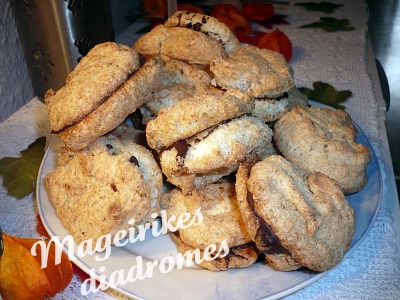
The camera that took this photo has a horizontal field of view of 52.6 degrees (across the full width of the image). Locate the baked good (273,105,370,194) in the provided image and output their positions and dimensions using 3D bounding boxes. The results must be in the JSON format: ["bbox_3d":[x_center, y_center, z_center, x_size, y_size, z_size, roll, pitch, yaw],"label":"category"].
[{"bbox_3d":[0.081,0.000,0.271,0.071,0.036,0.065,37,44,11],"label":"baked good"}]

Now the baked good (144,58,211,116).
[{"bbox_3d":[-0.017,-0.040,0.296,0.070,0.036,0.066,-6,46,6],"label":"baked good"}]

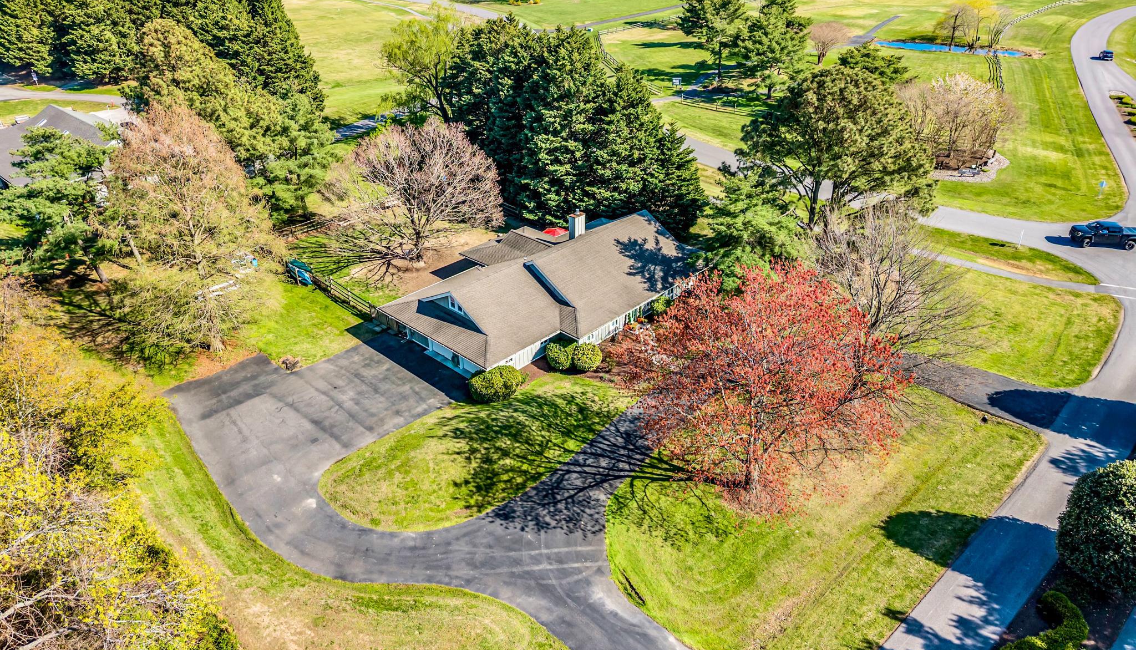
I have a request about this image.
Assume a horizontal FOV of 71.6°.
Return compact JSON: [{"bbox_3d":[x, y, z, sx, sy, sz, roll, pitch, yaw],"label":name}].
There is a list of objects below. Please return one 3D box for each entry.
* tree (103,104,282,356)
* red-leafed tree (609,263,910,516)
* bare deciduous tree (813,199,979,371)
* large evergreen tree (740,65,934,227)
[{"bbox_3d":[-25.158,-5.449,52.474,11.710,16.900,11.360,-15,33,-24],"label":"tree"},{"bbox_3d":[8.895,3.355,37.935,13.500,11.800,13.300,0,29,0],"label":"red-leafed tree"},{"bbox_3d":[19.922,-0.992,48.508,10.490,13.110,10.180,13,32,22],"label":"bare deciduous tree"},{"bbox_3d":[22.968,-15.233,68.759,15.500,13.800,15.000,0,29,0],"label":"large evergreen tree"}]

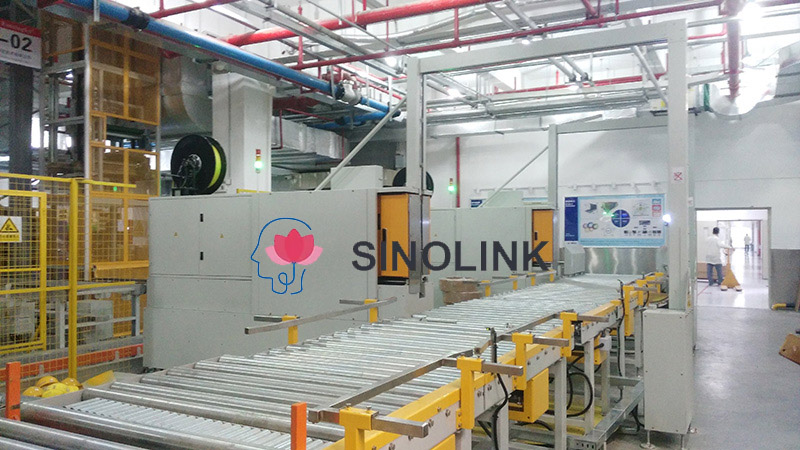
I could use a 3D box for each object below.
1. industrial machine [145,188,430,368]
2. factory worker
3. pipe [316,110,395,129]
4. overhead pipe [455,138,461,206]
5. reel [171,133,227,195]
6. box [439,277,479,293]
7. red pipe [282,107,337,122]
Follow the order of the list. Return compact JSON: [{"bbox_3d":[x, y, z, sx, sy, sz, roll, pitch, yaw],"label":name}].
[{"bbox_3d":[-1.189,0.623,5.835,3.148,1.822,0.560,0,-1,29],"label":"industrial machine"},{"bbox_3d":[9.208,0.927,17.200,0.620,1.700,0.480,-1,-2,31],"label":"factory worker"},{"bbox_3d":[-1.131,-2.405,13.600,2.100,0.160,0.160,-1,-1,29],"label":"pipe"},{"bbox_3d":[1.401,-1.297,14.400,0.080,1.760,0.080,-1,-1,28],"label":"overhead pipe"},{"bbox_3d":[-2.267,-0.677,6.700,0.650,0.670,0.250,-1,-1,28],"label":"reel"},{"bbox_3d":[0.675,0.687,6.800,0.400,0.150,0.280,-1,-1,28],"label":"box"},{"bbox_3d":[-1.940,-2.429,13.200,0.060,0.060,1.930,-1,-1,28],"label":"red pipe"}]

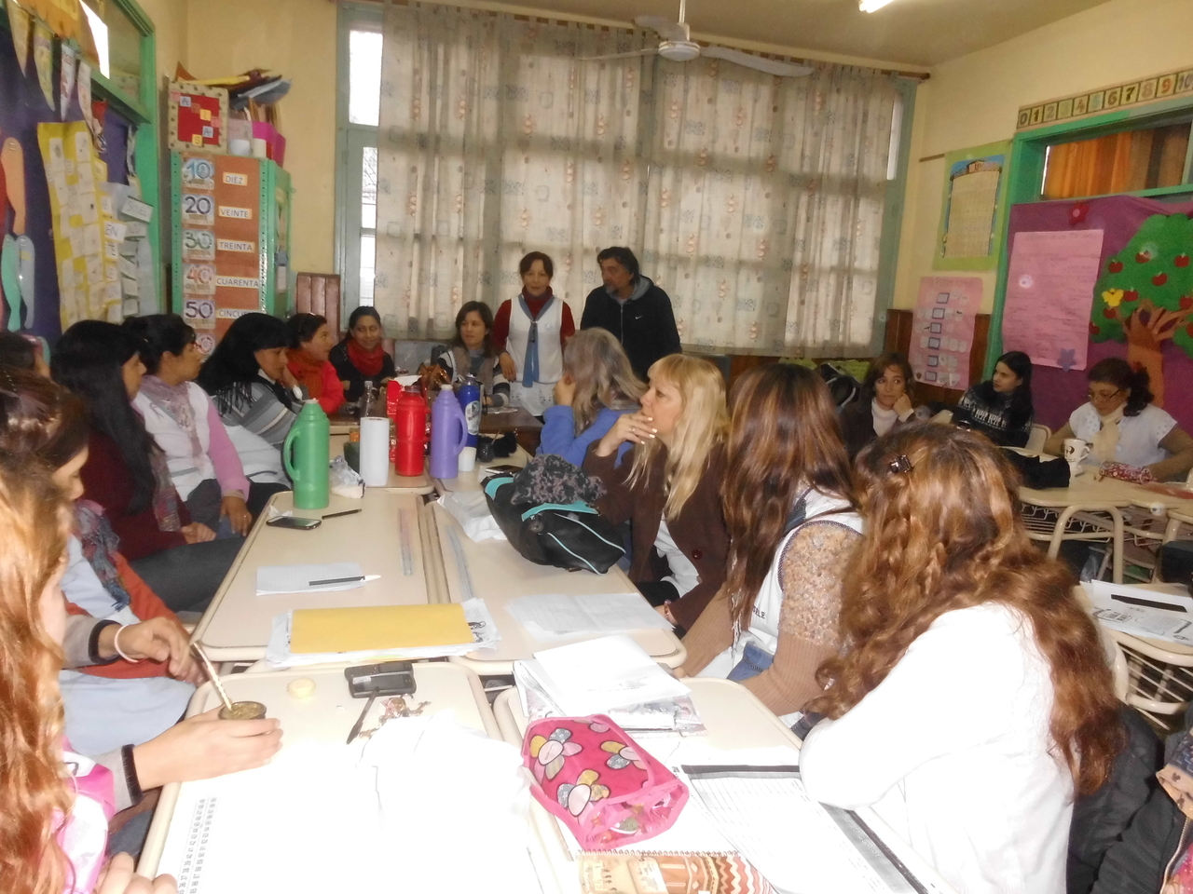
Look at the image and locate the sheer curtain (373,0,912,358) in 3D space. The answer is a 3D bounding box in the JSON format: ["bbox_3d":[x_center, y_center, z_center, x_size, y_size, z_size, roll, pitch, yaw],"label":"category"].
[{"bbox_3d":[0.325,-1.546,5.608,3.320,1.900,0.140,1,11,-16],"label":"sheer curtain"}]

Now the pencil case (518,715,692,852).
[{"bbox_3d":[0.005,0.443,1.221,0.130,0.070,0.230,-1,11,-26],"label":"pencil case"}]

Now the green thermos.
[{"bbox_3d":[-0.833,0.018,2.572,0.136,0.305,0.106,0,11,-18],"label":"green thermos"}]

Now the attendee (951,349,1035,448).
[{"bbox_3d":[2.071,0.109,4.881,0.600,1.230,0.470,-1,11,-26],"label":"attendee"}]

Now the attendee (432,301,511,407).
[{"bbox_3d":[-0.606,-0.073,4.459,0.470,1.270,0.680,1,11,-13],"label":"attendee"}]

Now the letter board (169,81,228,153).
[{"bbox_3d":[-2.130,-1.761,4.805,0.290,0.339,0.030,1,11,-15],"label":"letter board"}]

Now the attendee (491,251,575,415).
[{"bbox_3d":[-0.391,-0.315,5.113,0.460,1.566,0.300,3,11,-5],"label":"attendee"}]

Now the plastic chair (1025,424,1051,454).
[{"bbox_3d":[2.187,0.299,5.033,0.470,0.820,0.420,-1,11,-26],"label":"plastic chair"}]

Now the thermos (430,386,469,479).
[{"bbox_3d":[-0.494,-0.055,3.039,0.130,0.312,0.097,2,11,-8],"label":"thermos"}]

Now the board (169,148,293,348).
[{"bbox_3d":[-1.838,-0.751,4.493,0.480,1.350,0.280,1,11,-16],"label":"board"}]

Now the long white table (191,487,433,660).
[{"bbox_3d":[-0.660,0.620,2.255,0.455,0.740,1.210,1,11,-13],"label":"long white table"}]

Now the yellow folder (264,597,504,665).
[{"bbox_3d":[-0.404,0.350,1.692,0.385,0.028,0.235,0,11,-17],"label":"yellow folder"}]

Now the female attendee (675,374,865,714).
[{"bbox_3d":[0.342,0.475,1.931,0.620,1.290,0.480,6,10,16],"label":"female attendee"}]

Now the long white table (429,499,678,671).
[{"bbox_3d":[-0.202,0.654,2.327,0.460,0.740,1.240,1,10,-13],"label":"long white table"}]

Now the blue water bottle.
[{"bbox_3d":[-0.472,-0.107,3.341,0.079,0.315,0.079,2,11,-8],"label":"blue water bottle"}]

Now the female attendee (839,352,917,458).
[{"bbox_3d":[1.097,0.217,3.735,0.500,1.205,0.720,10,12,32],"label":"female attendee"}]

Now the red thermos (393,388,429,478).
[{"bbox_3d":[-0.667,-0.062,3.216,0.108,0.316,0.130,1,10,-12],"label":"red thermos"}]

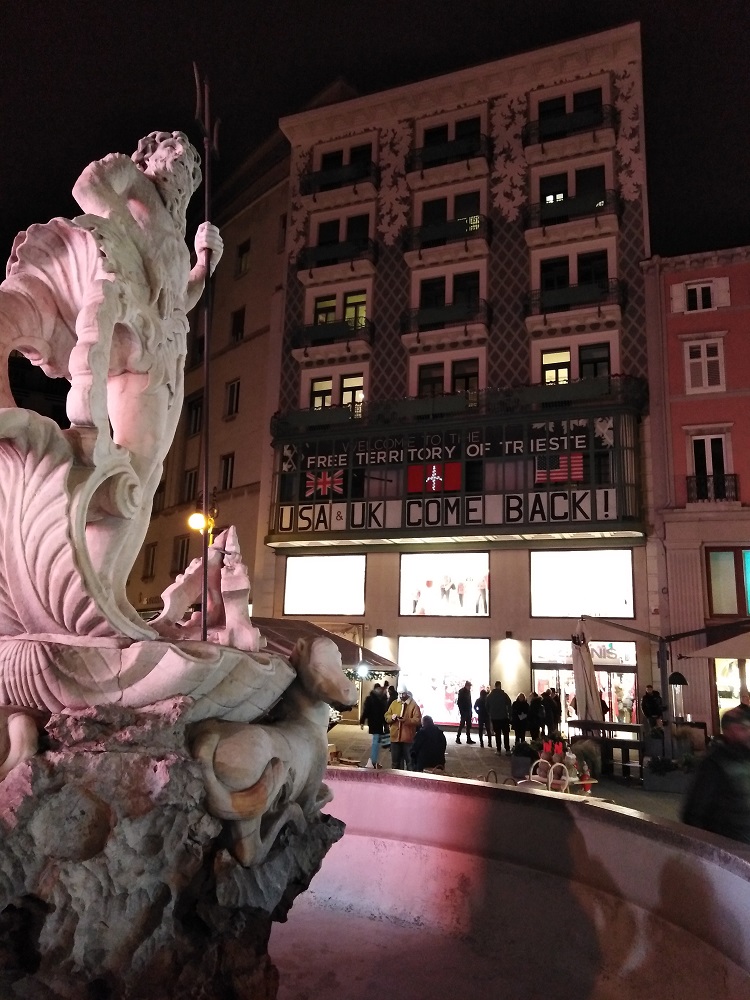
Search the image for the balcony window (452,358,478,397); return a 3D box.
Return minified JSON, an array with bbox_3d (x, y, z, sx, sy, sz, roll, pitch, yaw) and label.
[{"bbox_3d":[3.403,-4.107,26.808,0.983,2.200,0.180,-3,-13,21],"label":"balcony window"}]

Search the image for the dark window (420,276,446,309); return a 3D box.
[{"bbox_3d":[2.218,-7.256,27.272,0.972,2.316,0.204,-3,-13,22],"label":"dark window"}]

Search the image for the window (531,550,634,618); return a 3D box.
[{"bbox_3d":[6.648,2.705,23.263,3.180,2.210,0.200,-3,-13,21],"label":"window"}]

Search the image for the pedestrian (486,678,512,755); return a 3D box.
[{"bbox_3d":[3.256,5.713,18.953,0.620,1.835,0.400,0,-12,11],"label":"pedestrian"}]

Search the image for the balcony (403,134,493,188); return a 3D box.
[{"bbox_3d":[2.870,-13.294,28.529,3.274,1.219,0.860,-3,-13,21],"label":"balcony"}]

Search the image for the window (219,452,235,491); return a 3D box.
[{"bbox_3d":[-6.271,-1.186,30.600,0.220,1.600,1.020,13,-16,-42],"label":"window"}]

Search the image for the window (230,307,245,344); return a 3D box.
[{"bbox_3d":[-6.056,-7.750,32.334,0.200,1.610,1.134,12,-16,-40],"label":"window"}]

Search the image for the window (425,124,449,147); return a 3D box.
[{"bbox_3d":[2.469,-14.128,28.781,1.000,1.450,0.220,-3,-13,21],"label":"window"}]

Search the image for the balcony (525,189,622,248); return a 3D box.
[{"bbox_3d":[6.993,-9.968,25.630,3.335,1.260,0.800,-3,-13,21],"label":"balcony"}]

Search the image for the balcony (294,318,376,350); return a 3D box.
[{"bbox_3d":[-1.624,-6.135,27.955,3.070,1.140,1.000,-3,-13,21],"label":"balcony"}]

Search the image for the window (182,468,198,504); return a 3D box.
[{"bbox_3d":[-8.430,-0.616,33.297,0.200,1.595,1.152,12,-16,-40],"label":"window"}]

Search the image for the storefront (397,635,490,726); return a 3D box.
[{"bbox_3d":[2.300,6.059,24.266,3.252,2.928,0.300,-3,-13,22],"label":"storefront"}]

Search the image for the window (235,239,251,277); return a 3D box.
[{"bbox_3d":[-6.157,-11.241,33.685,0.200,1.750,1.150,12,-16,-41],"label":"window"}]

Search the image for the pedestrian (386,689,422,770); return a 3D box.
[{"bbox_3d":[0.582,4.778,14.779,0.640,1.785,0.450,-1,-12,14],"label":"pedestrian"}]

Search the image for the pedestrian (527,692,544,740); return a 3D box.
[{"bbox_3d":[4.129,5.792,18.557,0.380,1.612,0.480,-9,-16,42],"label":"pedestrian"}]

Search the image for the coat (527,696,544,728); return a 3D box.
[{"bbox_3d":[4.139,5.480,18.623,0.360,0.820,0.460,-9,-16,42],"label":"coat"}]

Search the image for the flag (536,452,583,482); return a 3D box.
[{"bbox_3d":[5.887,-0.990,23.045,1.479,0.920,0.050,-3,-13,21],"label":"flag"}]

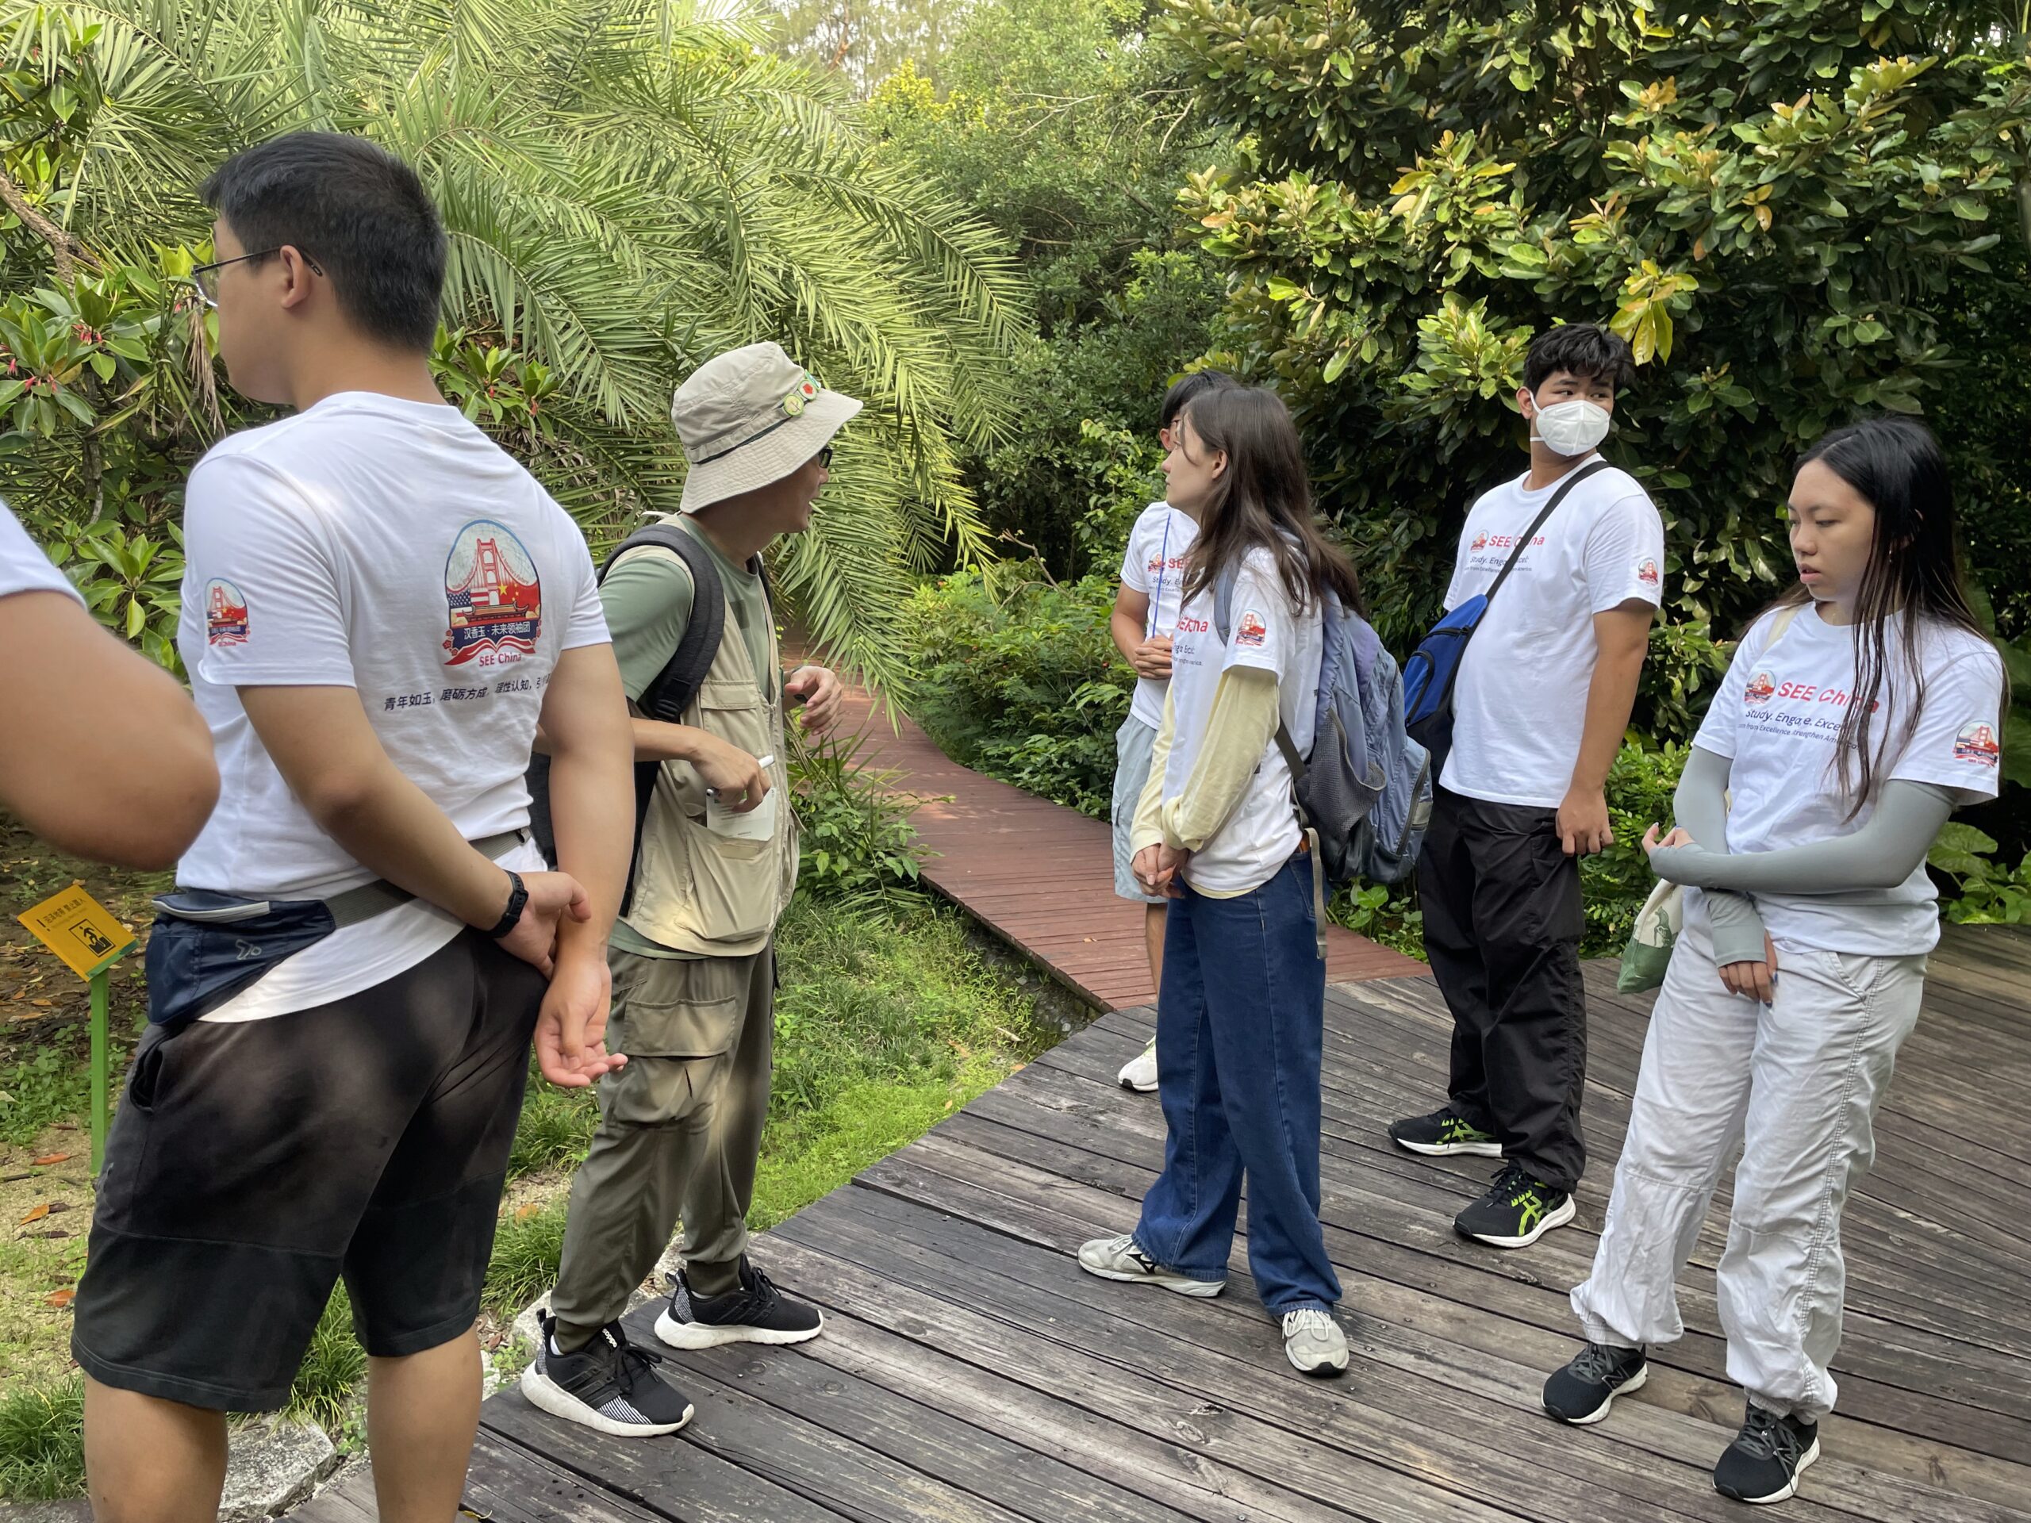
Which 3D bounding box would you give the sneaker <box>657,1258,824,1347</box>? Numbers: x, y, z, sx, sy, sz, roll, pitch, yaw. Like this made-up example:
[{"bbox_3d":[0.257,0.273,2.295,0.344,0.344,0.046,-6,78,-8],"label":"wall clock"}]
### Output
[{"bbox_3d":[-0.469,0.918,2.608,0.288,0.120,0.105,3,12,-6],"label":"sneaker"}]

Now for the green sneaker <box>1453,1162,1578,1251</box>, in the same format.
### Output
[{"bbox_3d":[1.051,0.922,3.186,0.308,0.113,0.108,-3,14,-31],"label":"green sneaker"}]

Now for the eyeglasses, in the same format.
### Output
[{"bbox_3d":[-0.630,-0.429,1.377,0.142,0.048,0.140,-1,12,17],"label":"eyeglasses"}]

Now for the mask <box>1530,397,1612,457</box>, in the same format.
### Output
[{"bbox_3d":[1.022,-0.614,2.803,0.145,0.115,0.090,3,14,2],"label":"mask"}]

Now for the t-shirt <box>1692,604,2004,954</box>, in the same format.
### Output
[{"bbox_3d":[1.288,0.016,2.393,0.270,0.560,0.440,-4,15,-36],"label":"t-shirt"}]

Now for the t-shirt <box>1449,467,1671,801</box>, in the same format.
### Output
[{"bbox_3d":[1.053,-0.245,2.986,0.290,0.700,0.540,-3,15,-23],"label":"t-shirt"}]

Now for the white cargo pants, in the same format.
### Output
[{"bbox_3d":[1.177,0.592,2.496,0.310,0.880,0.420,-6,16,-40],"label":"white cargo pants"}]

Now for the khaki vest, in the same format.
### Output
[{"bbox_3d":[-0.459,-0.028,2.285,0.290,0.670,0.420,8,15,20],"label":"khaki vest"}]

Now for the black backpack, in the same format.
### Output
[{"bbox_3d":[-0.574,-0.072,2.335,0.330,0.520,0.310,7,12,13],"label":"black backpack"}]

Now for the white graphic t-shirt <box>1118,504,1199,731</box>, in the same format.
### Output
[{"bbox_3d":[0.457,-0.356,3.740,0.440,0.580,0.260,10,13,22],"label":"white graphic t-shirt"}]

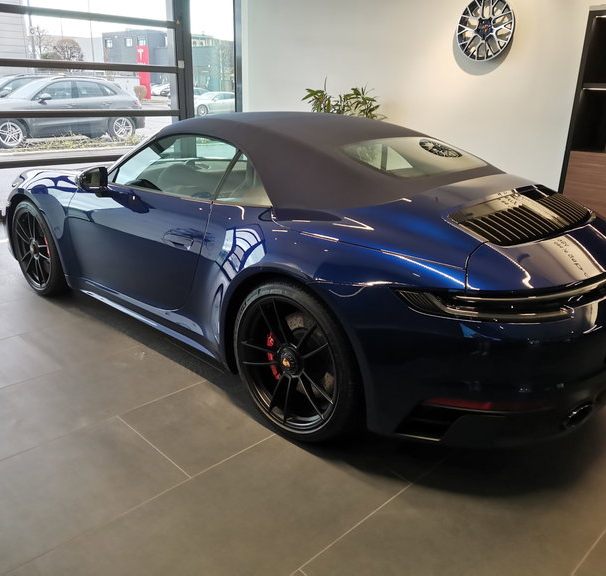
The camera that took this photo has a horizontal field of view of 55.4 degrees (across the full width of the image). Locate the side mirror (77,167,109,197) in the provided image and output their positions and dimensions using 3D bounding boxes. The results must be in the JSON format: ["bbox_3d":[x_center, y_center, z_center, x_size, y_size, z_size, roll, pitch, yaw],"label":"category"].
[{"bbox_3d":[-1.165,-0.577,3.182,0.150,0.170,0.225,19,26,40],"label":"side mirror"}]

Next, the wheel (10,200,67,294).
[{"bbox_3d":[-1.783,-0.293,4.040,0.680,0.680,0.245,19,26,40],"label":"wheel"}]

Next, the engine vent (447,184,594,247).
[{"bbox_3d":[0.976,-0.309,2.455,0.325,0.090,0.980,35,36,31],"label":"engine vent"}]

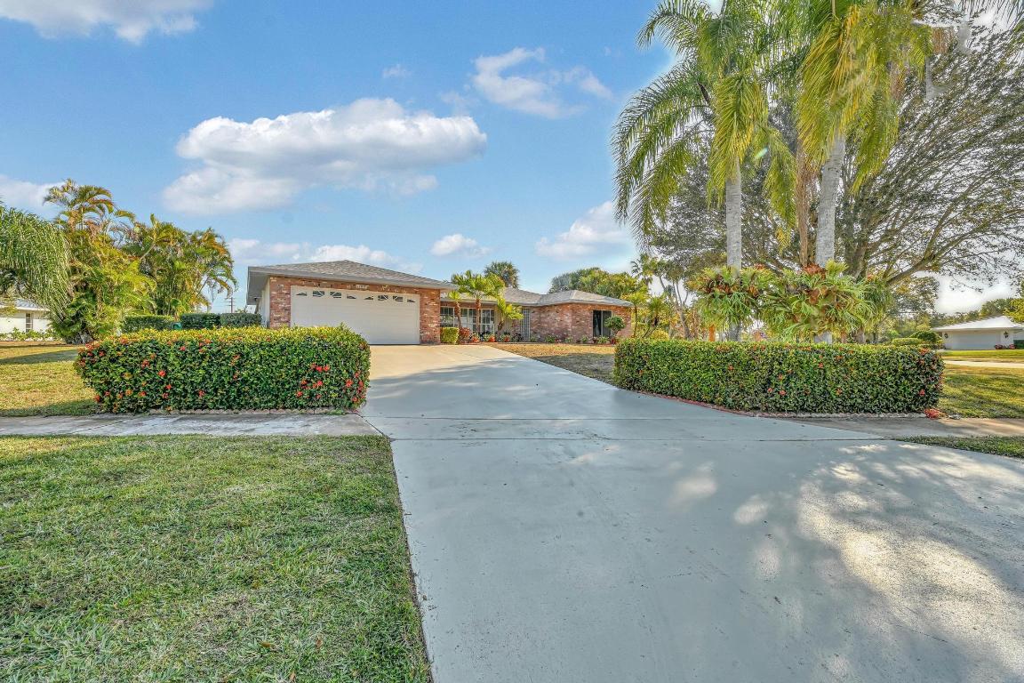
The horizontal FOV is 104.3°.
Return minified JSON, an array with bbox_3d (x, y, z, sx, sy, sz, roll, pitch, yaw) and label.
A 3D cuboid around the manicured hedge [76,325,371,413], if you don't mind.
[{"bbox_3d":[-4.750,0.450,6.750,4.450,1.340,1.100,0,0,0],"label":"manicured hedge"}]

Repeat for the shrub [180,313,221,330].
[{"bbox_3d":[-14.080,-0.530,18.000,1.900,1.470,1.100,0,0,-17],"label":"shrub"}]

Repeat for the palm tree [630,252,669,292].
[{"bbox_3d":[11.990,-3.640,35.000,3.300,8.270,3.300,0,0,0],"label":"palm tree"}]

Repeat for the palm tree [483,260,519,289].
[{"bbox_3d":[-1.030,-3.830,40.000,3.600,8.670,3.600,0,0,0],"label":"palm tree"}]

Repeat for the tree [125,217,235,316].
[{"bbox_3d":[-16.670,-2.990,20.000,5.500,6.480,5.000,0,0,0],"label":"tree"}]

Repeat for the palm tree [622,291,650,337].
[{"bbox_3d":[7.160,-1.380,23.000,1.600,3.150,1.600,0,0,0],"label":"palm tree"}]

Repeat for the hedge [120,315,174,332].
[{"bbox_3d":[-15.920,-0.480,17.500,2.500,1.350,1.100,0,0,-17],"label":"hedge"}]

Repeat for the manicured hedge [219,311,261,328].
[{"bbox_3d":[-12.270,-0.570,18.000,1.950,1.550,1.100,0,0,-17],"label":"manicured hedge"}]

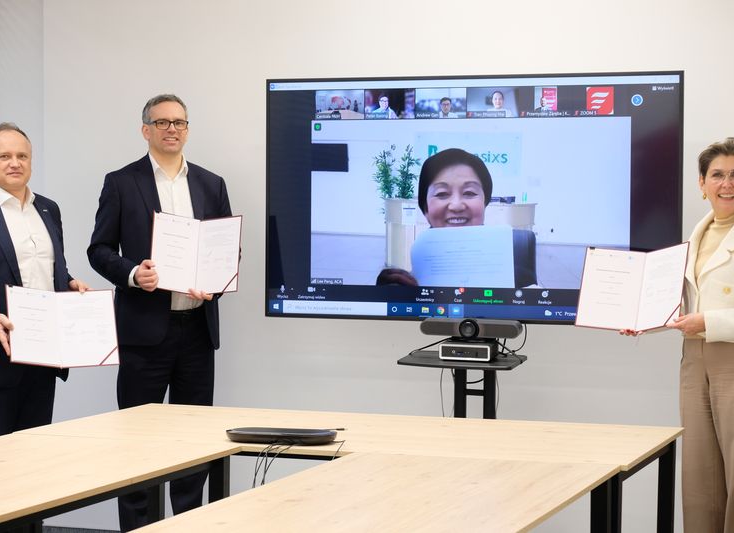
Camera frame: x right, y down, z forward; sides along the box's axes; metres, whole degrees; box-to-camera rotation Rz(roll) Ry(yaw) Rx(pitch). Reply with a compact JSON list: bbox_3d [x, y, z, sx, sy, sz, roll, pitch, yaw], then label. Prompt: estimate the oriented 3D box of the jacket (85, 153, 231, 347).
[{"bbox_3d":[-0.848,-0.061,6.780,0.550,0.770,0.370,0,1,-19],"label":"jacket"}]

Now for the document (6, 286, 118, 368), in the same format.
[{"bbox_3d":[-1.175,0.234,6.380,0.425,0.310,0.057,3,-22,-27],"label":"document"}]

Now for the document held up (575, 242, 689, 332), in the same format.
[{"bbox_3d":[0.981,0.079,6.070,0.412,0.310,0.080,-2,-22,35],"label":"document held up"}]

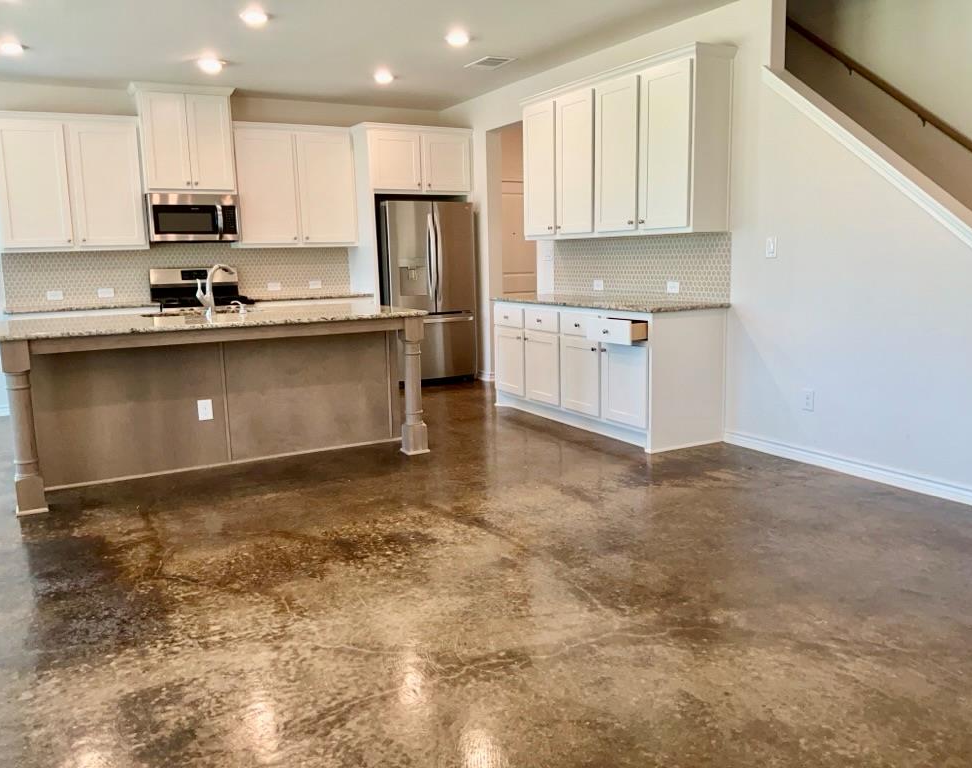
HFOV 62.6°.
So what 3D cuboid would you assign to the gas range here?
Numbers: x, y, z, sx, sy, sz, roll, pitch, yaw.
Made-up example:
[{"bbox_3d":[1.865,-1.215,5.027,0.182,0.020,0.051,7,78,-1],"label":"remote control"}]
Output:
[{"bbox_3d":[-2.556,-0.444,7.274,0.761,1.194,0.696,-6,10,-29],"label":"gas range"}]

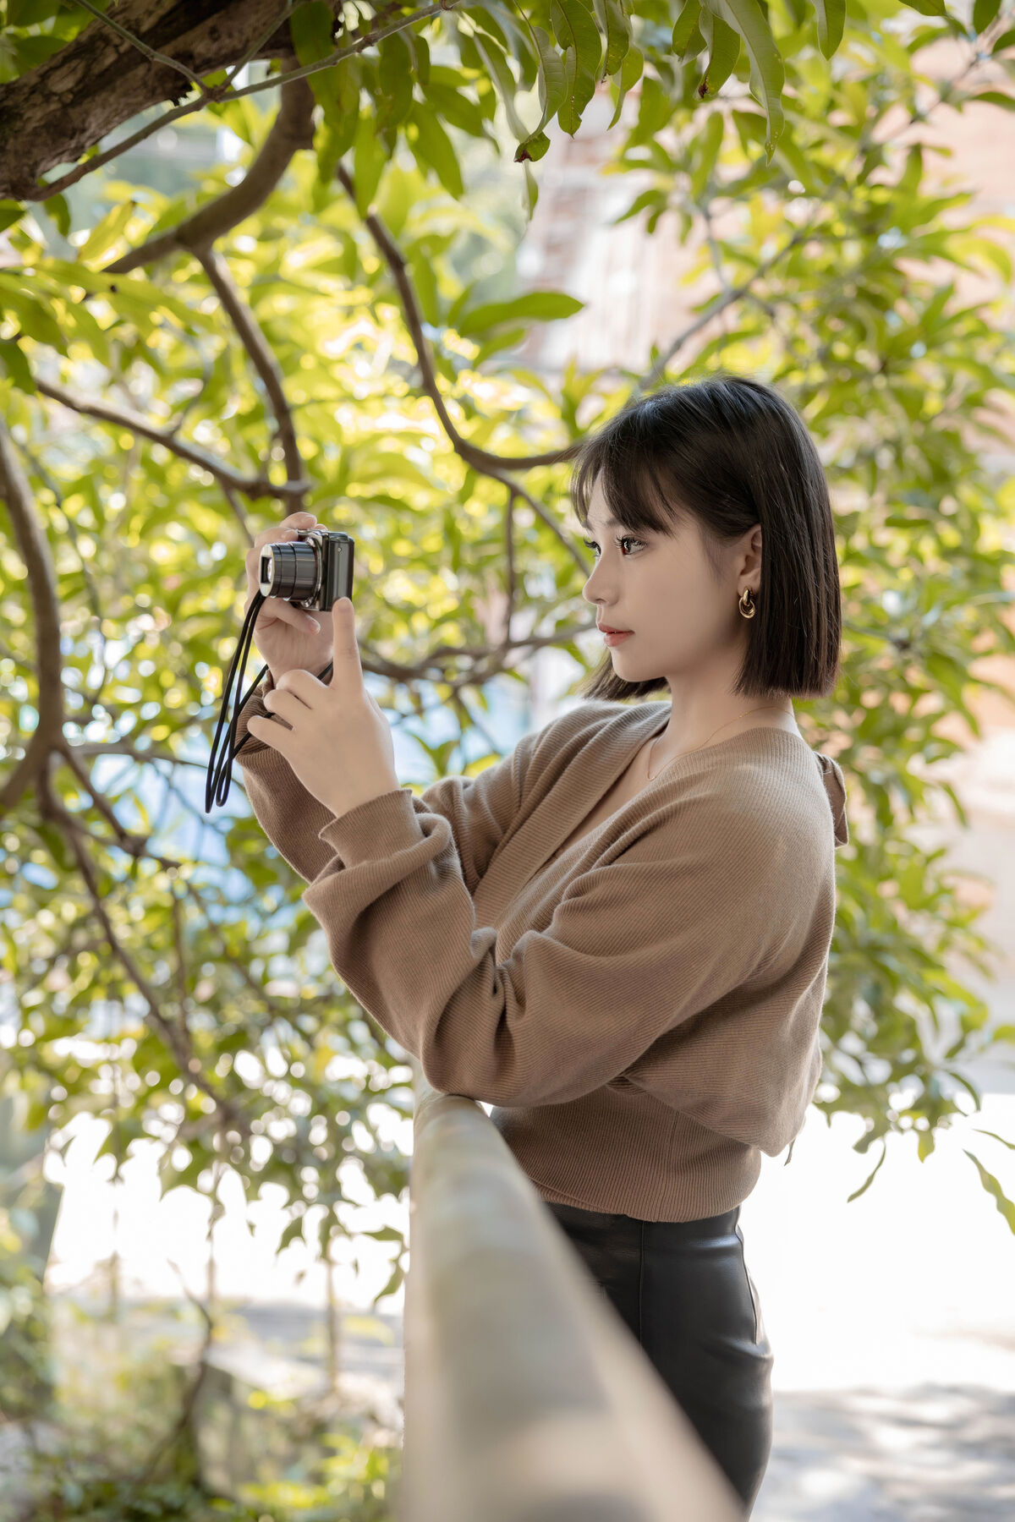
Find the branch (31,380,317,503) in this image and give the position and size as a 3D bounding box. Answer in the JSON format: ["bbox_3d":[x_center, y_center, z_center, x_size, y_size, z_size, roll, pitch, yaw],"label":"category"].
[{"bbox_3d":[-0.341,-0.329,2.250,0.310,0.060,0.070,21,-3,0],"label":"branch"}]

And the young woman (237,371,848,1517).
[{"bbox_3d":[0.030,0.490,1.700,0.520,1.610,0.460,2,-6,-17],"label":"young woman"}]

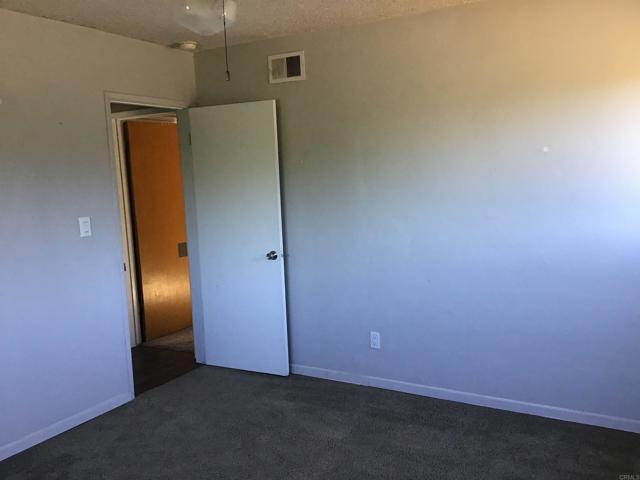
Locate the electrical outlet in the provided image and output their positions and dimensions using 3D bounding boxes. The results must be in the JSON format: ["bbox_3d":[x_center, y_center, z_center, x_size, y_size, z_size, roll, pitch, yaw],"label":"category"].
[{"bbox_3d":[0.377,0.688,3.934,0.070,0.116,0.016,2,8,30],"label":"electrical outlet"}]

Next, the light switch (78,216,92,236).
[{"bbox_3d":[-1.460,-0.083,3.578,0.018,0.118,0.077,2,8,30],"label":"light switch"}]

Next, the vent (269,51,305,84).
[{"bbox_3d":[-0.242,-1.205,4.005,0.298,0.195,0.025,2,8,30],"label":"vent"}]

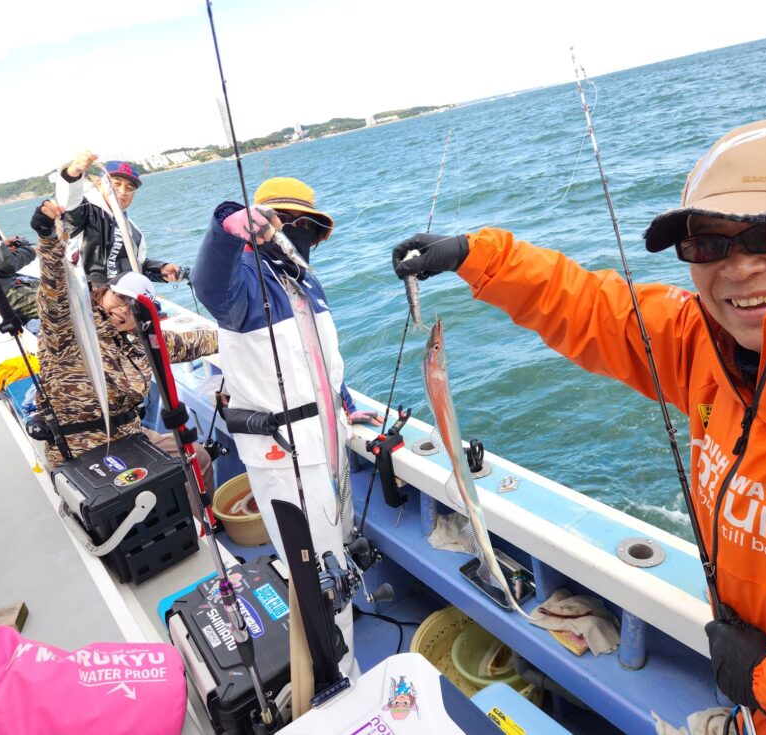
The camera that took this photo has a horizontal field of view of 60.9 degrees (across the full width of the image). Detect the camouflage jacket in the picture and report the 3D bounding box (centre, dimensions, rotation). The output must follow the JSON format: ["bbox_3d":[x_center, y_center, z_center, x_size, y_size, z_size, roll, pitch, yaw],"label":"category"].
[{"bbox_3d":[-1.182,-0.151,2.906,0.820,0.960,0.500,-24,24,-30],"label":"camouflage jacket"}]

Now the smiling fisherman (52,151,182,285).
[{"bbox_3d":[-1.299,-0.263,3.580,0.620,1.720,0.680,-24,24,-30],"label":"smiling fisherman"}]

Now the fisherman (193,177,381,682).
[{"bbox_3d":[-0.208,0.253,2.086,0.560,1.660,0.530,-20,22,-21],"label":"fisherman"}]

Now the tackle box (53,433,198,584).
[{"bbox_3d":[-0.929,0.507,2.386,0.350,0.320,0.475,-28,26,-36],"label":"tackle box"}]

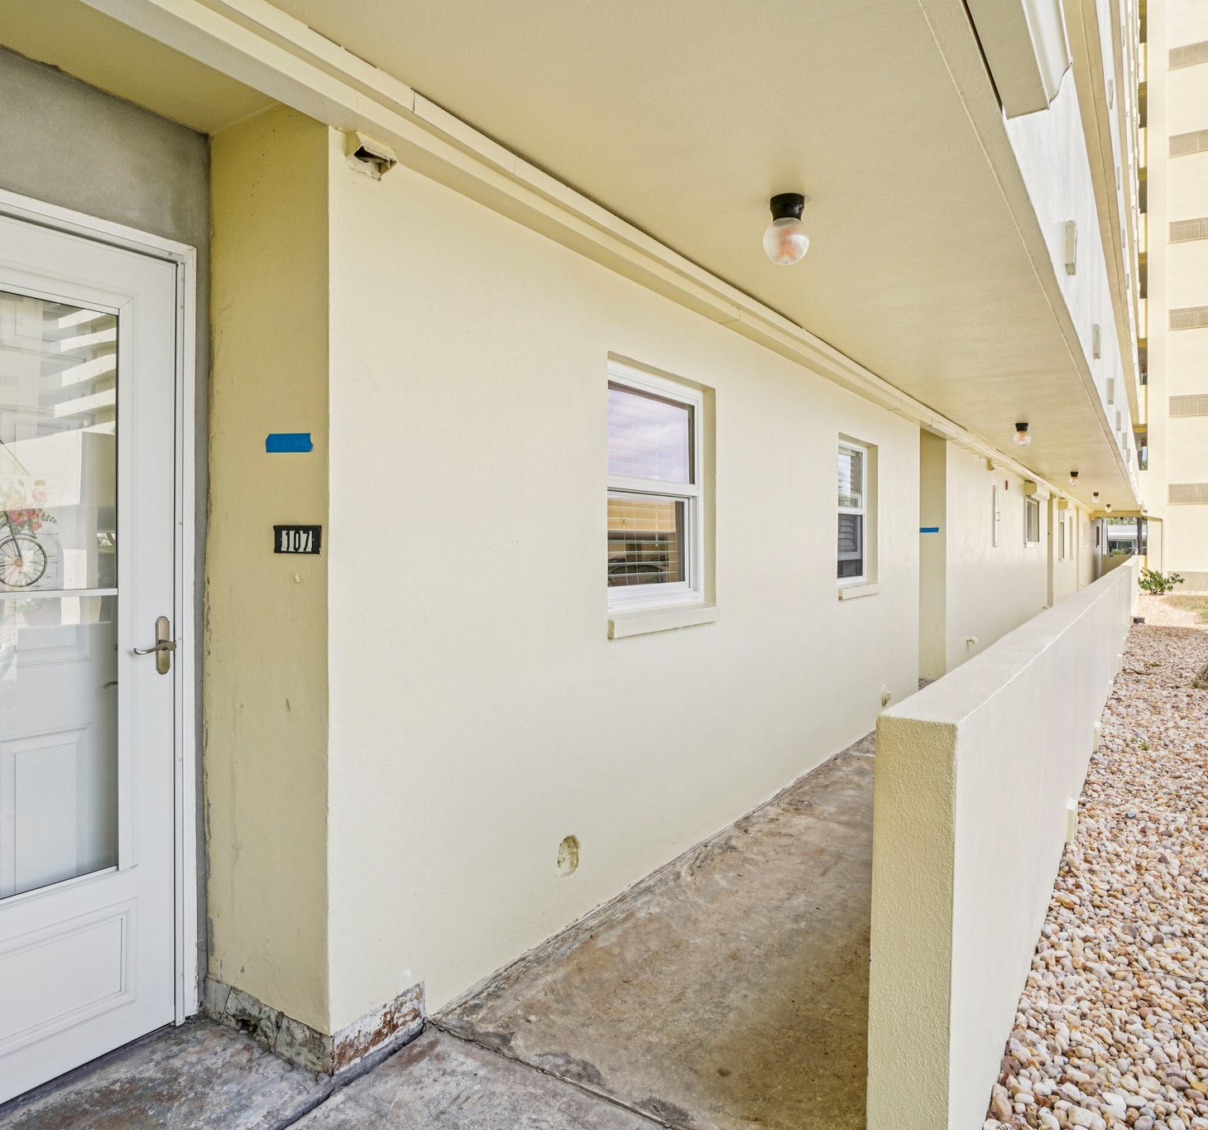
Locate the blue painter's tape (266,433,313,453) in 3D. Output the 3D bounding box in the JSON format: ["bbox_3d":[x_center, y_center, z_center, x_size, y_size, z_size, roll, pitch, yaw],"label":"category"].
[{"bbox_3d":[-0.784,-0.302,2.109,0.182,0.048,0.006,4,3,33],"label":"blue painter's tape"}]

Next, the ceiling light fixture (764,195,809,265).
[{"bbox_3d":[0.579,-1.056,2.685,0.145,0.210,0.145,0,1,0],"label":"ceiling light fixture"}]

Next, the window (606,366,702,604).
[{"bbox_3d":[0.184,-0.302,3.503,0.080,0.955,0.900,0,1,33],"label":"window"}]

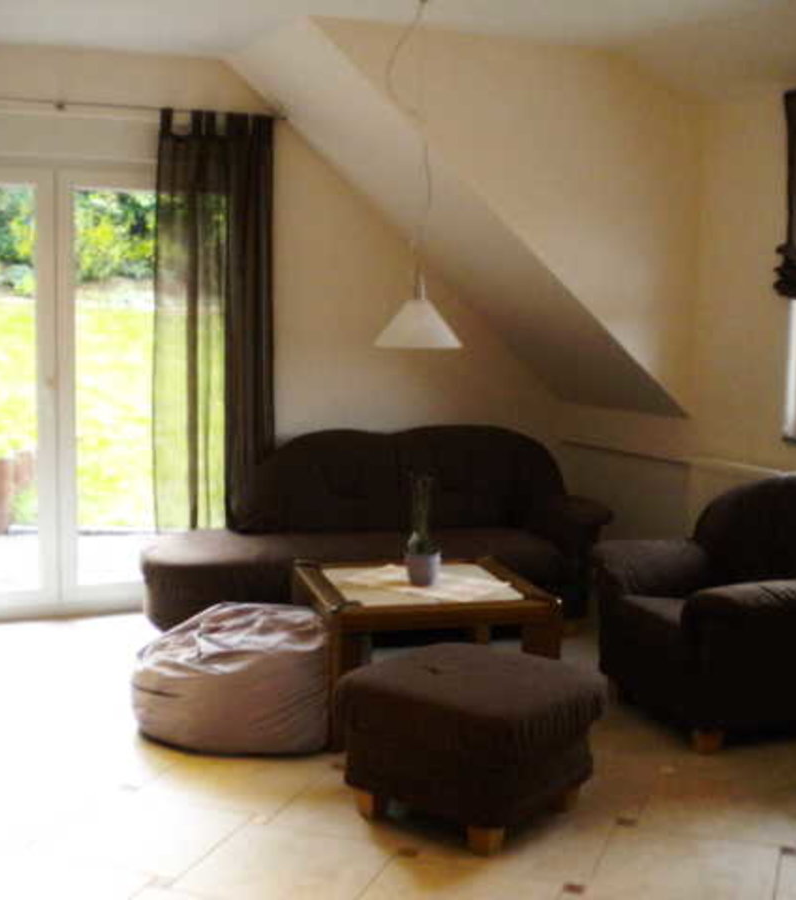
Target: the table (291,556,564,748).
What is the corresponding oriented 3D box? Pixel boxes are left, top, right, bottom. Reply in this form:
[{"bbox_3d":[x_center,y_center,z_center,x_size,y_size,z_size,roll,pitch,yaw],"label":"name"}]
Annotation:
[{"bbox_3d":[0.086,0.701,4.449,0.789,0.444,0.818,-1,6,-14],"label":"table"}]

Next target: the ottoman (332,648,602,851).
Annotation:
[{"bbox_3d":[0.208,0.835,3.399,0.557,0.414,0.557,6,8,40],"label":"ottoman"}]

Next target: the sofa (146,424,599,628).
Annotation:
[{"bbox_3d":[-0.099,0.370,5.423,2.031,0.887,0.986,-1,6,-14],"label":"sofa"}]

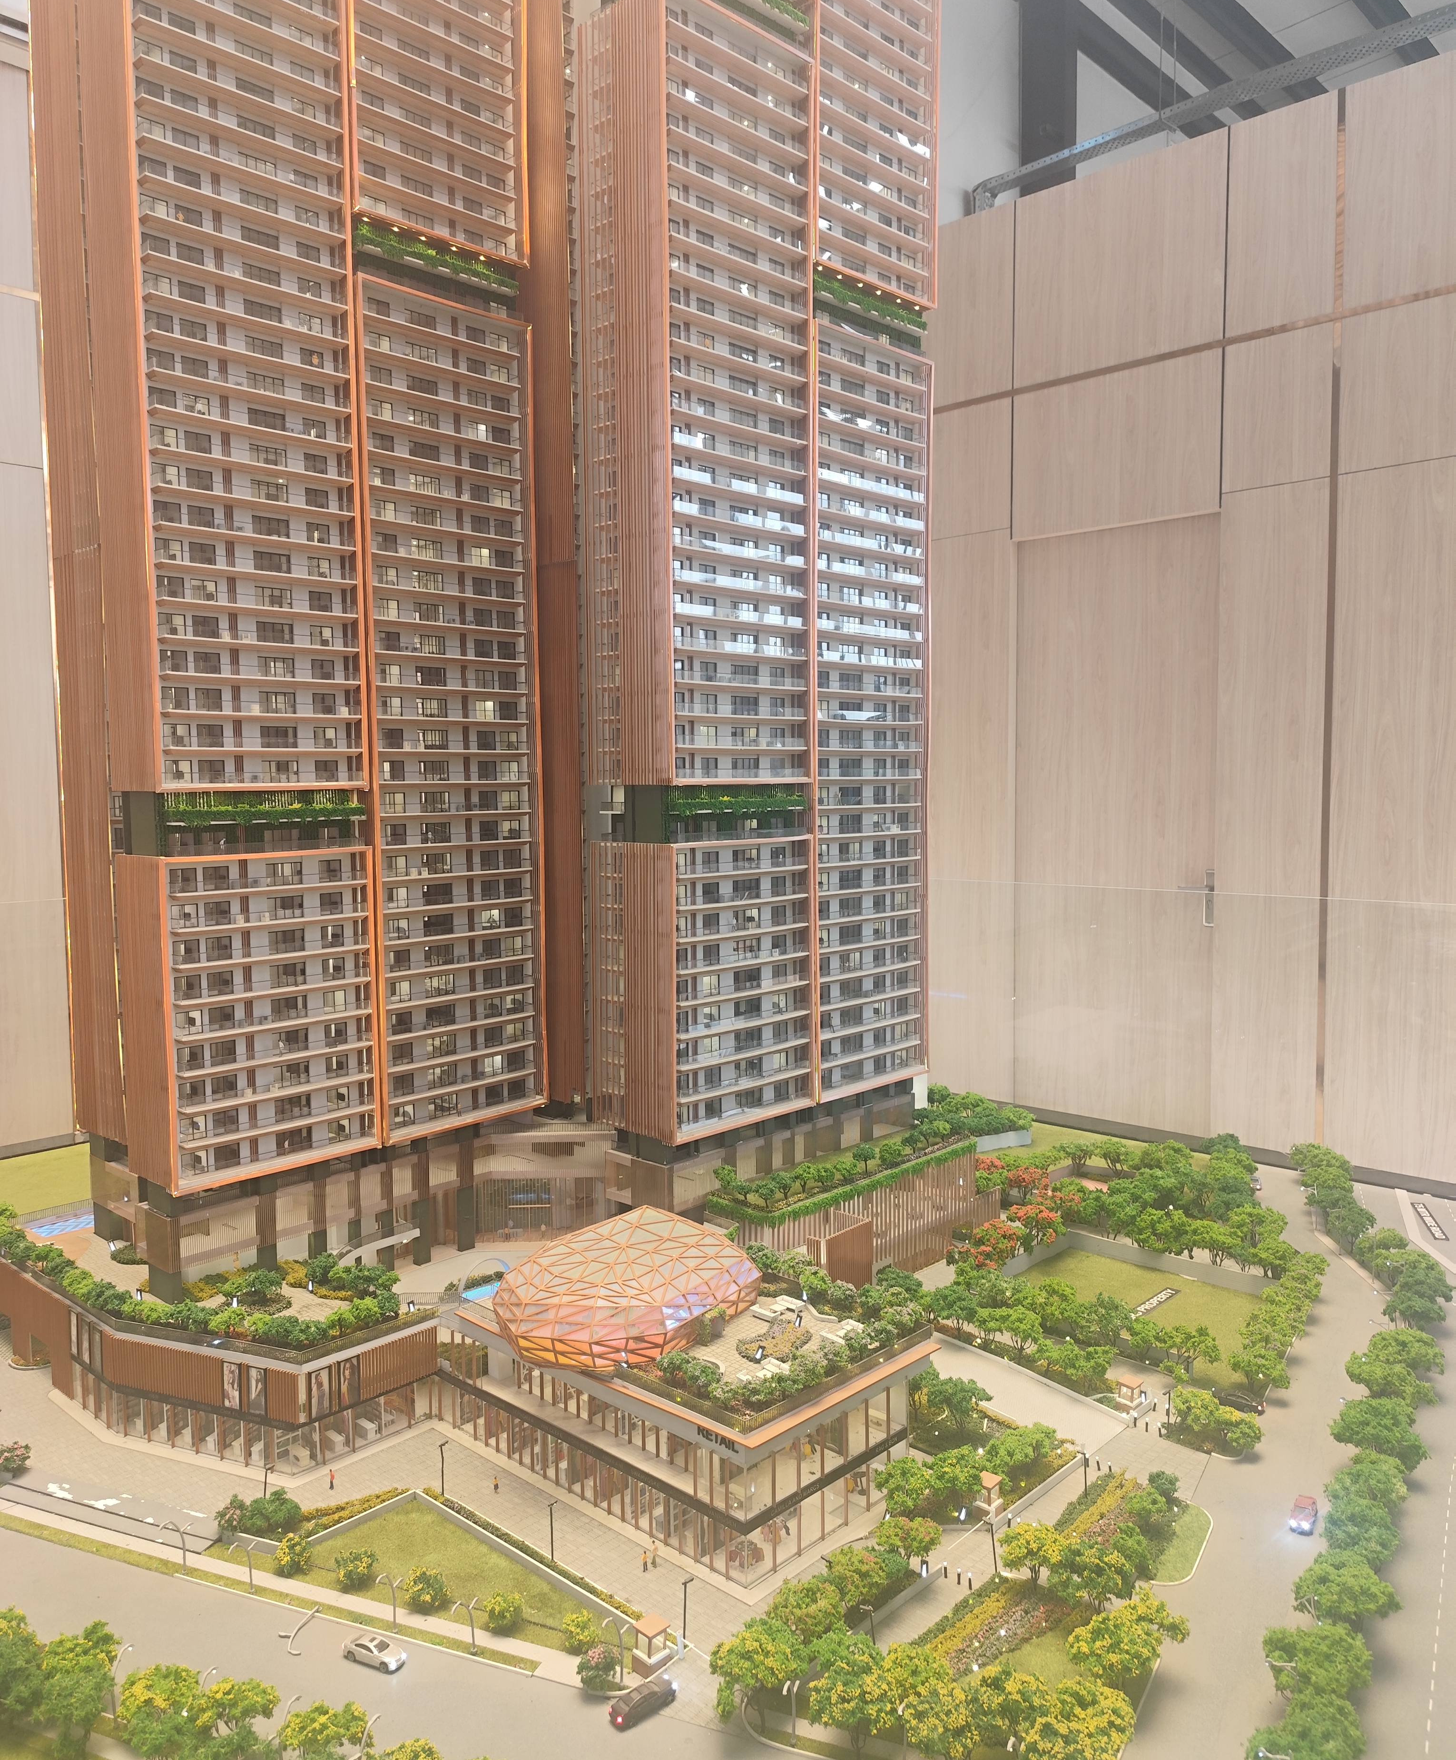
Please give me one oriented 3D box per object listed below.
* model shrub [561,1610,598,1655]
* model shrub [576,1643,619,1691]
[{"bbox_3d":[-0.134,0.680,1.168,0.033,0.036,0.033,0,4,0],"label":"model shrub"},{"bbox_3d":[-0.114,0.684,1.123,0.037,0.035,0.037,0,4,0],"label":"model shrub"}]

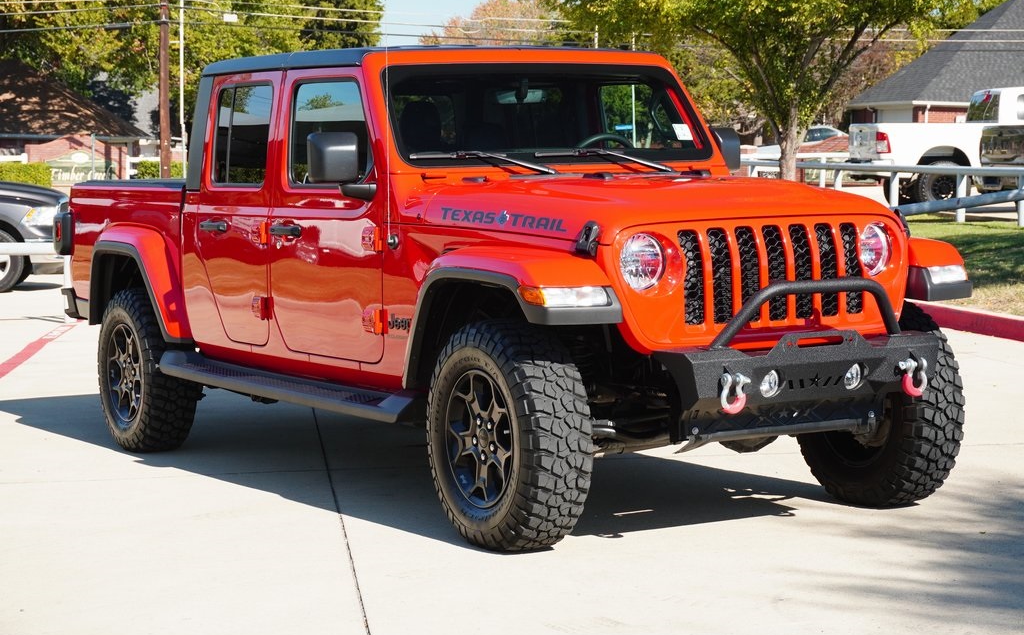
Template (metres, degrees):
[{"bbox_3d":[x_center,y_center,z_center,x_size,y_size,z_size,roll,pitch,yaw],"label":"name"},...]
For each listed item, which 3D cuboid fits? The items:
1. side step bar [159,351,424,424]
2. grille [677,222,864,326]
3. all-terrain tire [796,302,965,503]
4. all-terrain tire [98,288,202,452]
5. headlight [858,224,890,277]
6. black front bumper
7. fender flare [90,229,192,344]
[{"bbox_3d":[-0.981,0.284,8.716,0.180,0.105,2.320,-4,4,-30],"label":"side step bar"},{"bbox_3d":[0.893,-0.156,7.139,0.780,0.340,0.090,-4,4,-30],"label":"grille"},{"bbox_3d":[1.395,0.317,7.952,0.265,0.790,0.790,-4,4,-30],"label":"all-terrain tire"},{"bbox_3d":[-1.782,0.259,10.156,0.260,0.785,0.795,-4,4,-30],"label":"all-terrain tire"},{"bbox_3d":[1.281,-0.243,7.469,0.190,0.190,0.100,-4,4,-30],"label":"headlight"},{"bbox_3d":[0.966,0.139,7.046,1.100,0.550,0.340,-4,4,-30],"label":"black front bumper"},{"bbox_3d":[-1.809,-0.178,10.070,0.160,0.540,1.070,-4,4,-30],"label":"fender flare"}]

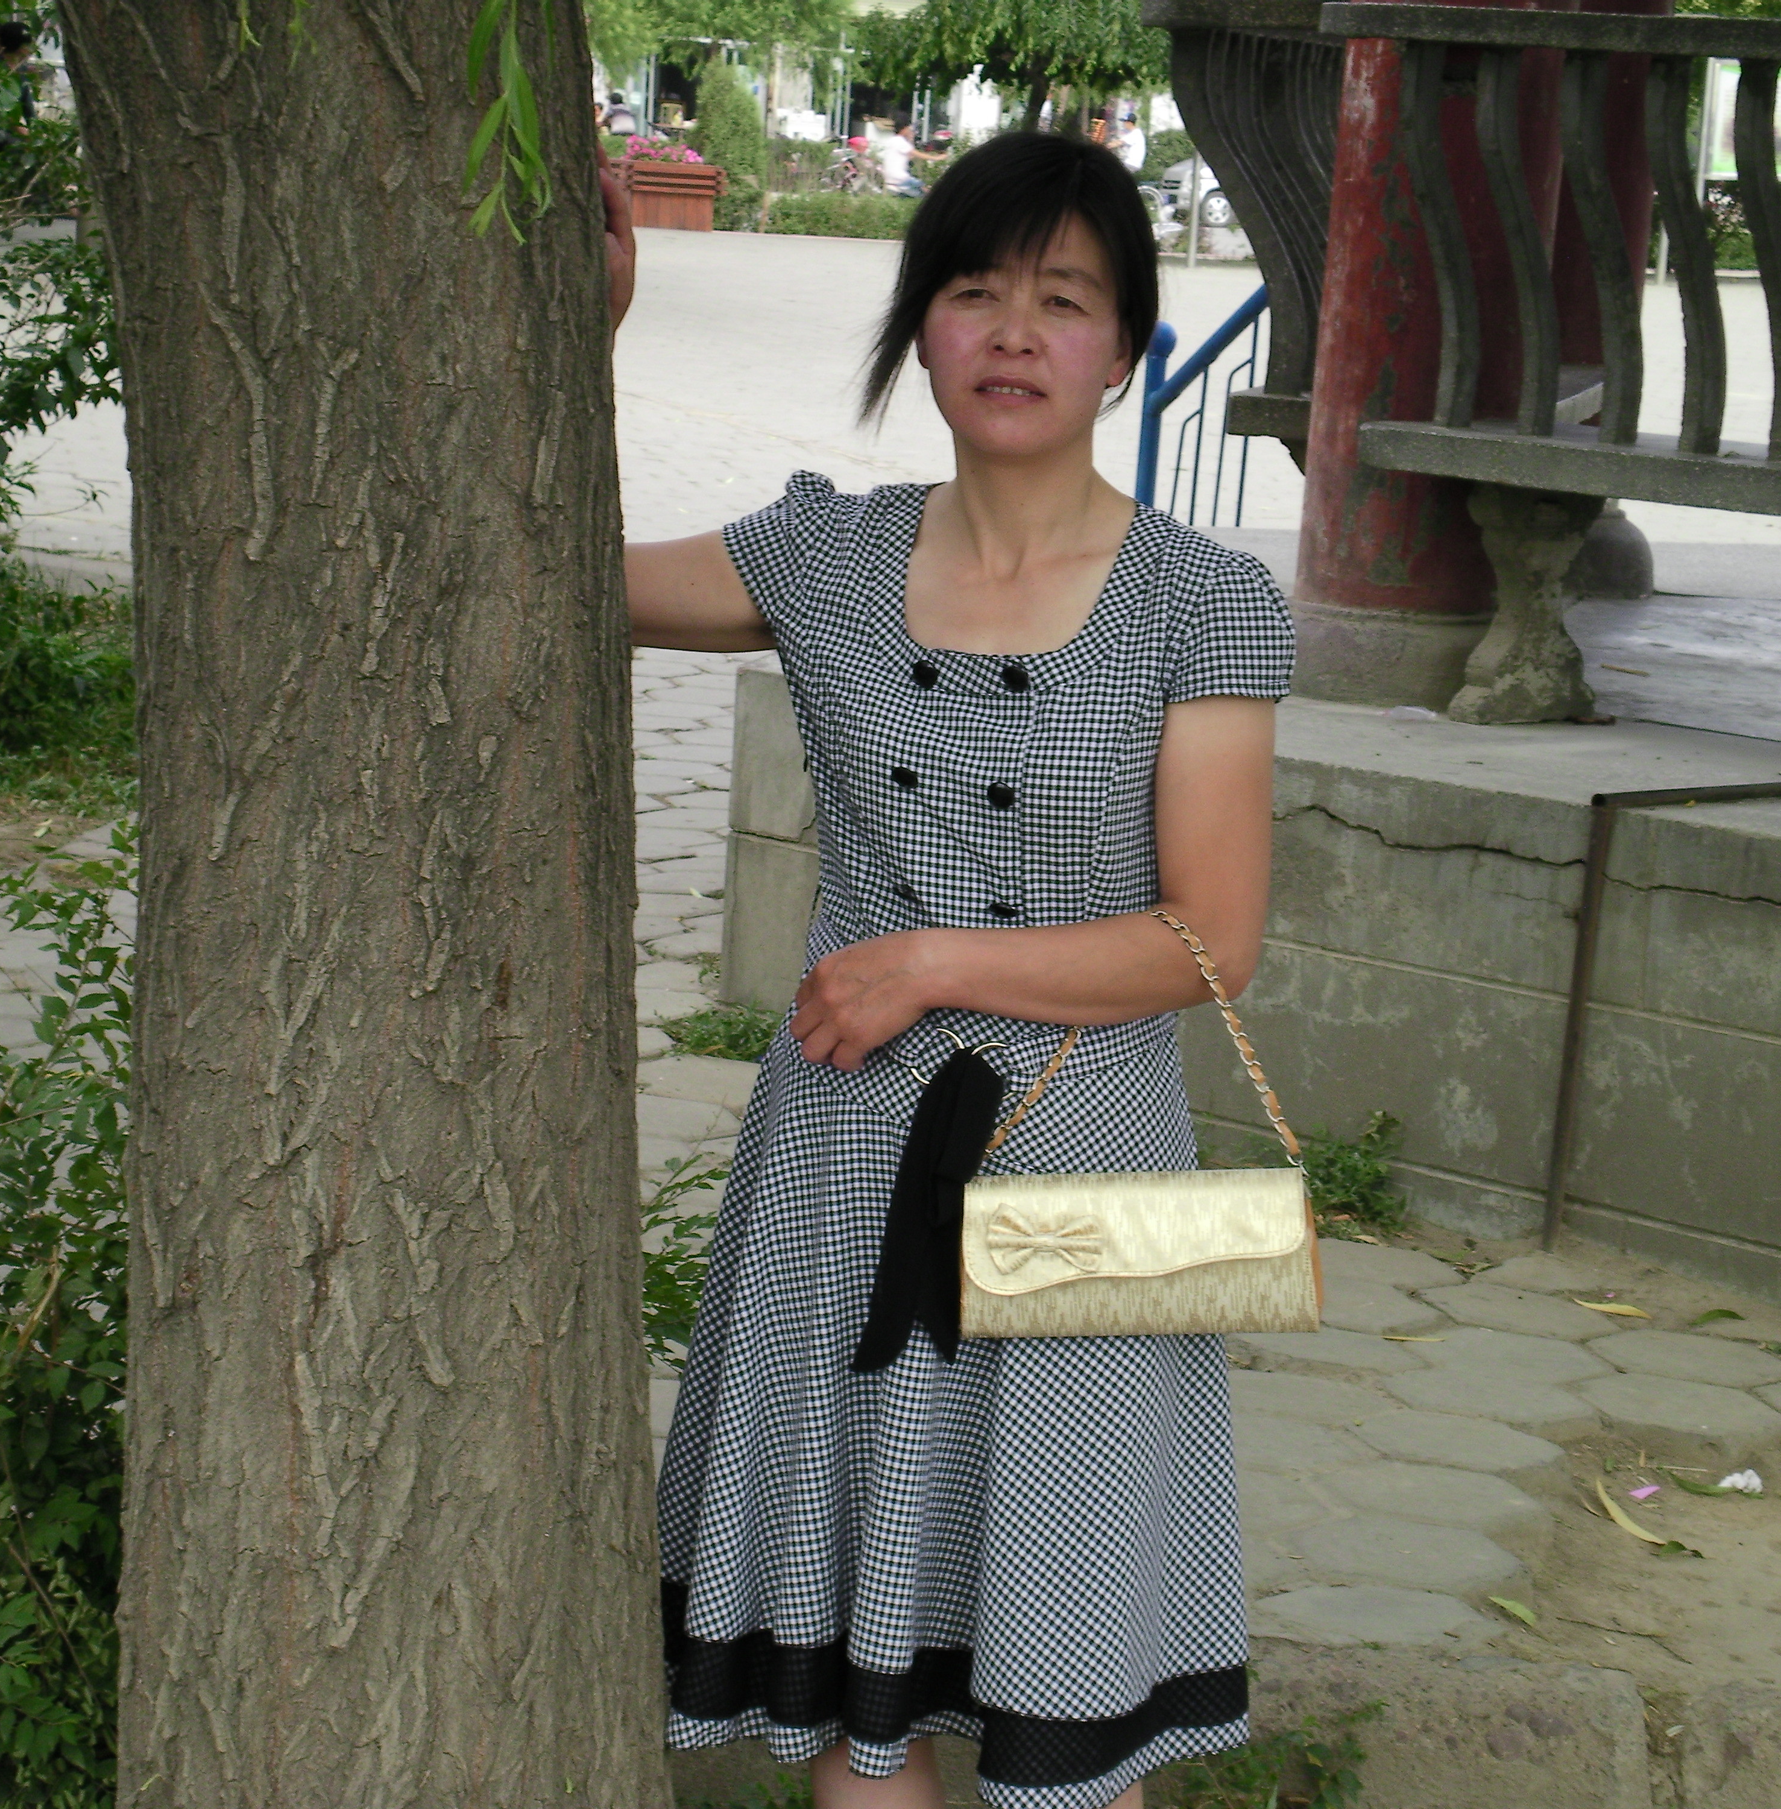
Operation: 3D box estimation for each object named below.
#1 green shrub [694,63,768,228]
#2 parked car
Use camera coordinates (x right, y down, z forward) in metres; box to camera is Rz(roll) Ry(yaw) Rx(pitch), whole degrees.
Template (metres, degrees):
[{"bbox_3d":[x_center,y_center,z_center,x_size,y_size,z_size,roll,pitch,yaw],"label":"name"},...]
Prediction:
[{"bbox_3d":[-1.860,-8.902,60.345,0.900,2.000,0.900,2,9,-2],"label":"green shrub"},{"bbox_3d":[5.810,-10.724,75.449,4.000,1.680,1.650,0,9,-17],"label":"parked car"}]

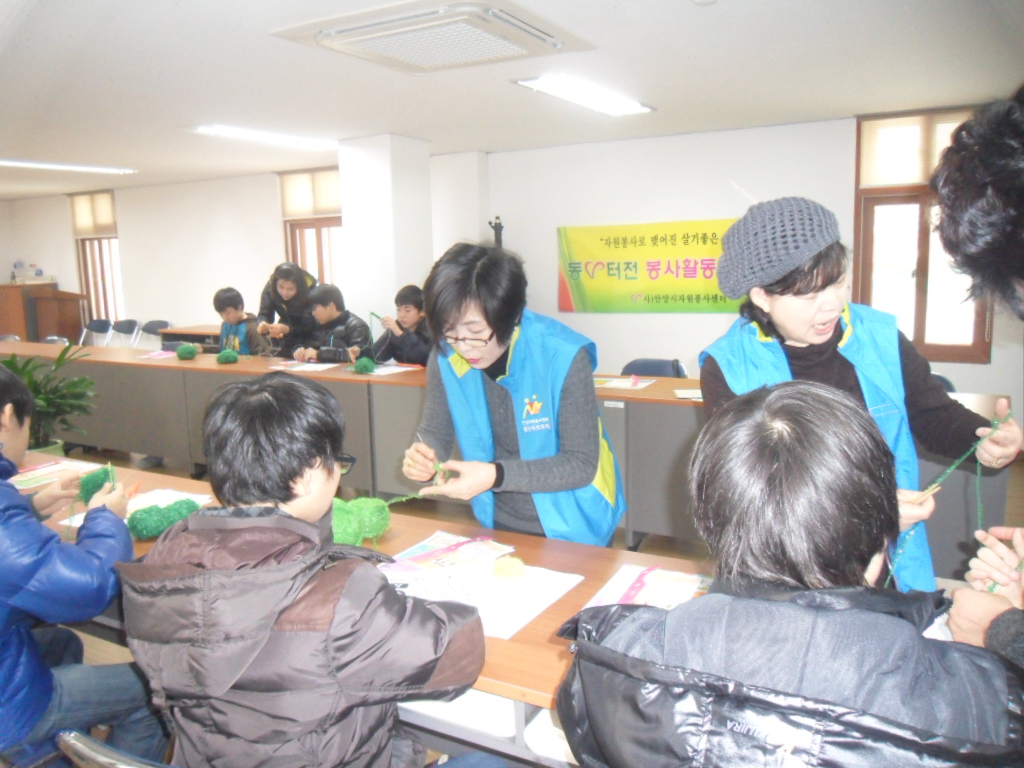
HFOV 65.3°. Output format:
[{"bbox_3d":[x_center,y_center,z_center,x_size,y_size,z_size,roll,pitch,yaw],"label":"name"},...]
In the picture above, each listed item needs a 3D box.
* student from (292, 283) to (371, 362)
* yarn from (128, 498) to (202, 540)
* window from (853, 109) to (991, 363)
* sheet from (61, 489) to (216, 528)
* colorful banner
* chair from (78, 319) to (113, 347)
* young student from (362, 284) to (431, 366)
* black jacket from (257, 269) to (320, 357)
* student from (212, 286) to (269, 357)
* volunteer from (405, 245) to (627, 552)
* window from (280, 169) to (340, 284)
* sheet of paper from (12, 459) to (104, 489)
[{"bbox_3d":[-1.186,-0.049,5.253,0.460,1.200,0.600,5,12,34],"label":"student"},{"bbox_3d":[-0.832,0.326,1.933,0.085,0.080,0.190,3,11,29],"label":"yarn"},{"bbox_3d":[2.857,-1.010,5.550,0.882,1.714,0.120,3,11,29],"label":"window"},{"bbox_3d":[-0.994,0.338,2.130,0.210,0.005,0.297,3,11,29],"label":"sheet"},{"bbox_3d":[1.295,-0.923,6.388,2.062,0.725,0.020,3,11,29],"label":"colorful banner"},{"bbox_3d":[-4.727,-0.330,8.883,0.460,0.770,0.500,3,11,29],"label":"chair"},{"bbox_3d":[-0.563,-0.011,4.914,0.450,1.200,0.600,4,11,31],"label":"young student"},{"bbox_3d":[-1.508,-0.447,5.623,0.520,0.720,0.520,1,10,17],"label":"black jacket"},{"bbox_3d":[-1.922,-0.097,5.676,0.440,1.200,0.600,3,11,29],"label":"student"},{"bbox_3d":[0.065,0.383,1.869,0.490,1.410,0.650,5,12,34],"label":"volunteer"},{"bbox_3d":[-1.984,-1.301,8.183,0.882,1.714,0.120,3,11,29],"label":"window"},{"bbox_3d":[-1.479,0.285,2.533,0.210,0.005,0.297,3,11,29],"label":"sheet of paper"}]

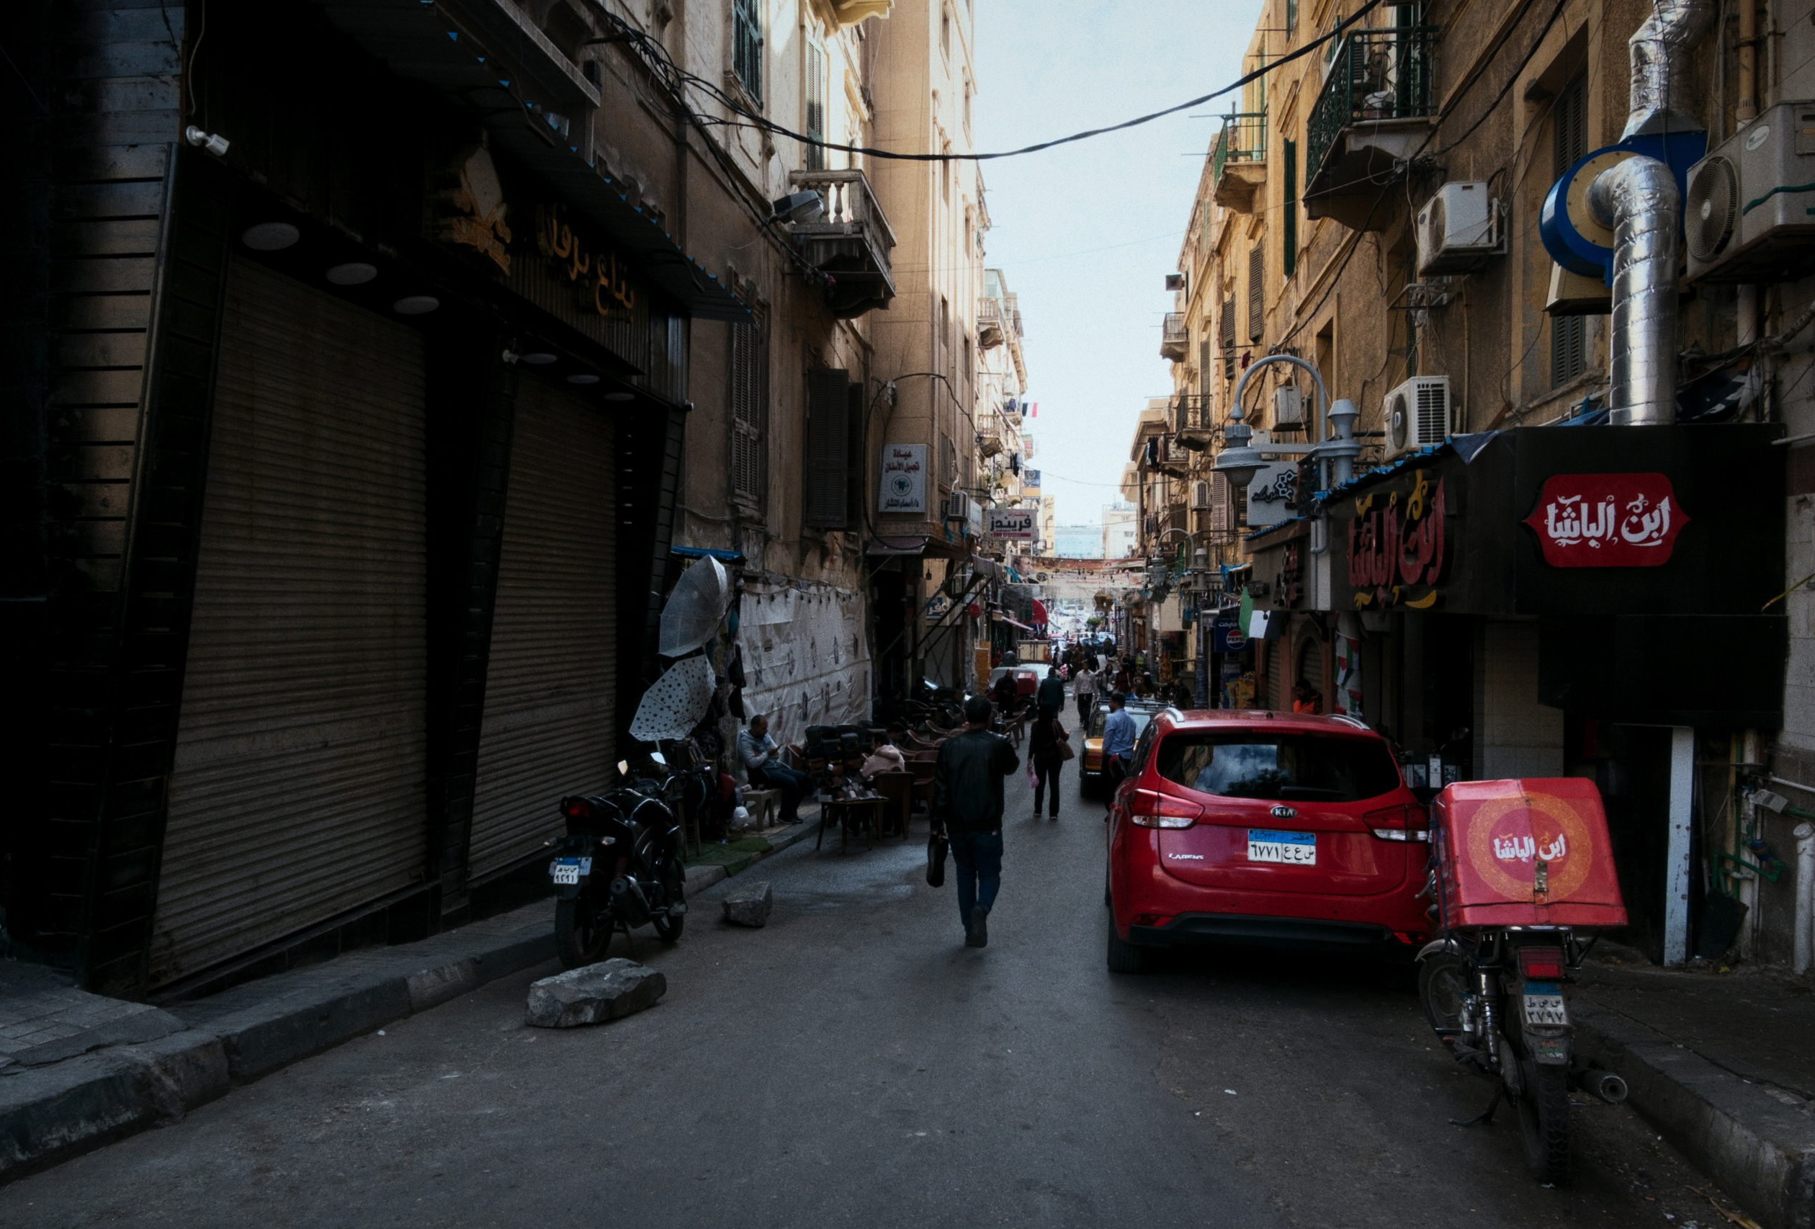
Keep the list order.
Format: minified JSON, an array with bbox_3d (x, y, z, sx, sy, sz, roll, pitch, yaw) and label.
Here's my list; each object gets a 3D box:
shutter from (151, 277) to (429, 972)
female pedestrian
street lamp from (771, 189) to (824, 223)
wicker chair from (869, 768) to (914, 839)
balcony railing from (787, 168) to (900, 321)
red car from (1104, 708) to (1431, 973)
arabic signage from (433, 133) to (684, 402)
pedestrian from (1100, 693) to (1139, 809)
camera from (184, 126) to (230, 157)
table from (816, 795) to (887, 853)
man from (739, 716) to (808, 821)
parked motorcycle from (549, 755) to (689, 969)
[{"bbox_3d":[-3.055,-0.040,6.200,0.090,3.300,2.320,0,0,9],"label":"shutter"},{"bbox_3d":[2.100,2.265,18.400,0.550,1.620,0.360,0,0,6],"label":"female pedestrian"},{"bbox_3d":[-1.270,-4.730,14.250,0.600,0.190,0.310,-20,-3,8],"label":"street lamp"},{"bbox_3d":[-0.190,2.360,15.300,0.550,0.840,0.570,0,0,-7],"label":"wicker chair"},{"bbox_3d":[-0.850,-5.220,18.000,0.950,1.420,3.000,0,0,9],"label":"balcony railing"},{"bbox_3d":[2.300,1.480,8.700,1.820,1.600,4.520,0,-5,9],"label":"red car"},{"bbox_3d":[-2.200,-2.260,8.470,0.150,0.950,3.900,0,0,9],"label":"arabic signage"},{"bbox_3d":[2.830,1.940,16.500,0.520,1.740,0.380,0,0,-7],"label":"pedestrian"},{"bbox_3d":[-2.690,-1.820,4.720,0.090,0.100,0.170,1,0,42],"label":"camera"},{"bbox_3d":[-0.630,2.380,13.800,0.720,0.600,0.550,0,0,0],"label":"table"},{"bbox_3d":[-1.520,1.740,13.900,0.800,1.200,0.520,1,0,12],"label":"man"},{"bbox_3d":[-1.630,1.430,7.180,0.750,1.140,2.000,-1,-5,14],"label":"parked motorcycle"}]

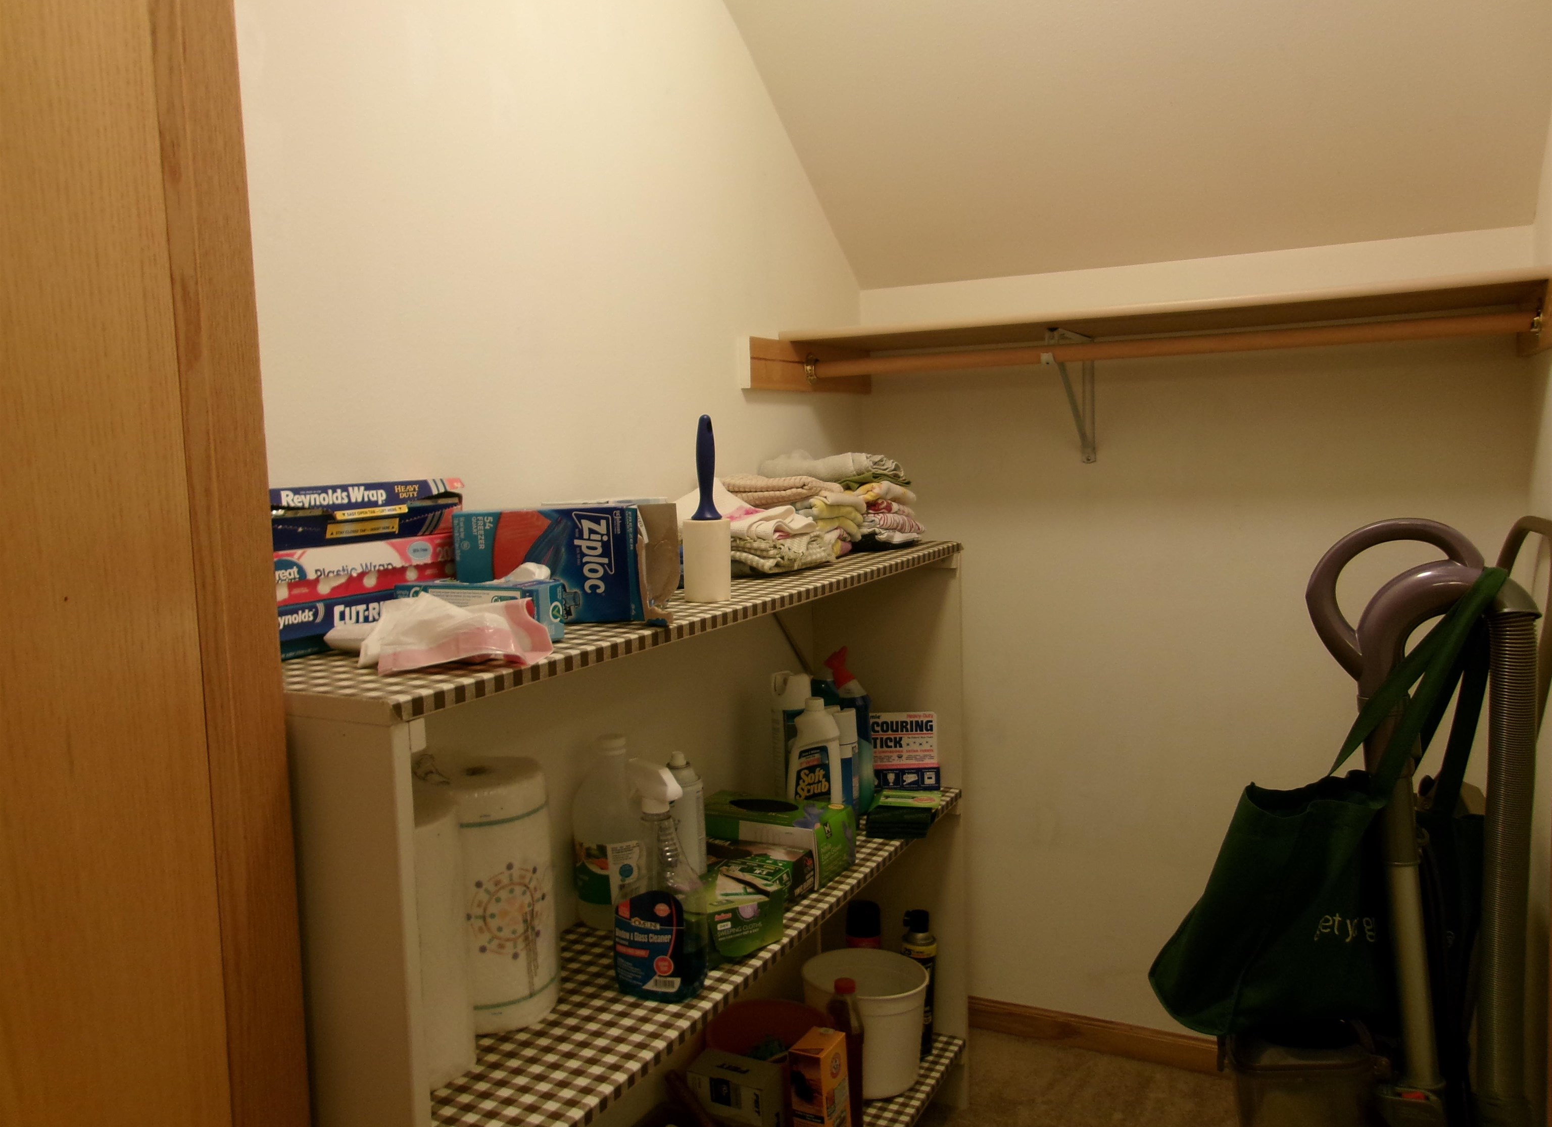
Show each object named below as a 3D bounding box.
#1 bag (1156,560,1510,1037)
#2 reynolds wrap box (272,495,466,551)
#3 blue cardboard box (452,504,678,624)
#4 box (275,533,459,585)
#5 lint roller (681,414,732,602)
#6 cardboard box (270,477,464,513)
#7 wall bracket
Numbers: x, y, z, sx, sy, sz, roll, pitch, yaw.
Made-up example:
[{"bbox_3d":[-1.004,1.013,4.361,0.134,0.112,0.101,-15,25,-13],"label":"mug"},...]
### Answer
[{"bbox_3d":[0.684,0.289,1.520,0.410,0.550,0.240,-1,6,7],"label":"bag"},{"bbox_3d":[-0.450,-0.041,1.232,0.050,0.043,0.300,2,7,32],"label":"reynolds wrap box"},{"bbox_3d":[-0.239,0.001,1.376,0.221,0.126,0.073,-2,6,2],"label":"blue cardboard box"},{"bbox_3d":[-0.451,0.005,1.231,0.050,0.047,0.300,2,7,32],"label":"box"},{"bbox_3d":[-0.087,-0.069,1.508,0.059,0.230,0.059,-2,6,-3],"label":"lint roller"},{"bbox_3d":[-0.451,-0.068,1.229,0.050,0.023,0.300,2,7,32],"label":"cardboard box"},{"bbox_3d":[0.540,-0.301,2.215,0.027,0.245,0.325,1,6,27],"label":"wall bracket"}]

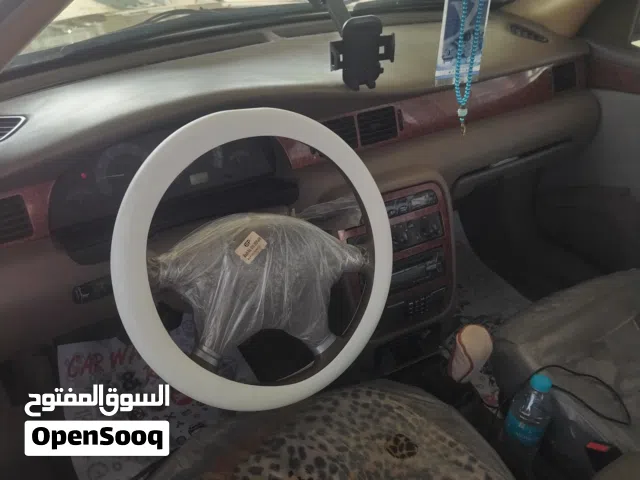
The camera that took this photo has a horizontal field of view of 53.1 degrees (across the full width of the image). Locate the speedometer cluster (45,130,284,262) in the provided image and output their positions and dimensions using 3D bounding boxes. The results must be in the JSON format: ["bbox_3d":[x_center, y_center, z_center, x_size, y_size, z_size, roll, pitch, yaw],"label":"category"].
[{"bbox_3d":[-0.254,-0.083,1.119,0.395,0.145,0.090,-17,20,-24],"label":"speedometer cluster"}]

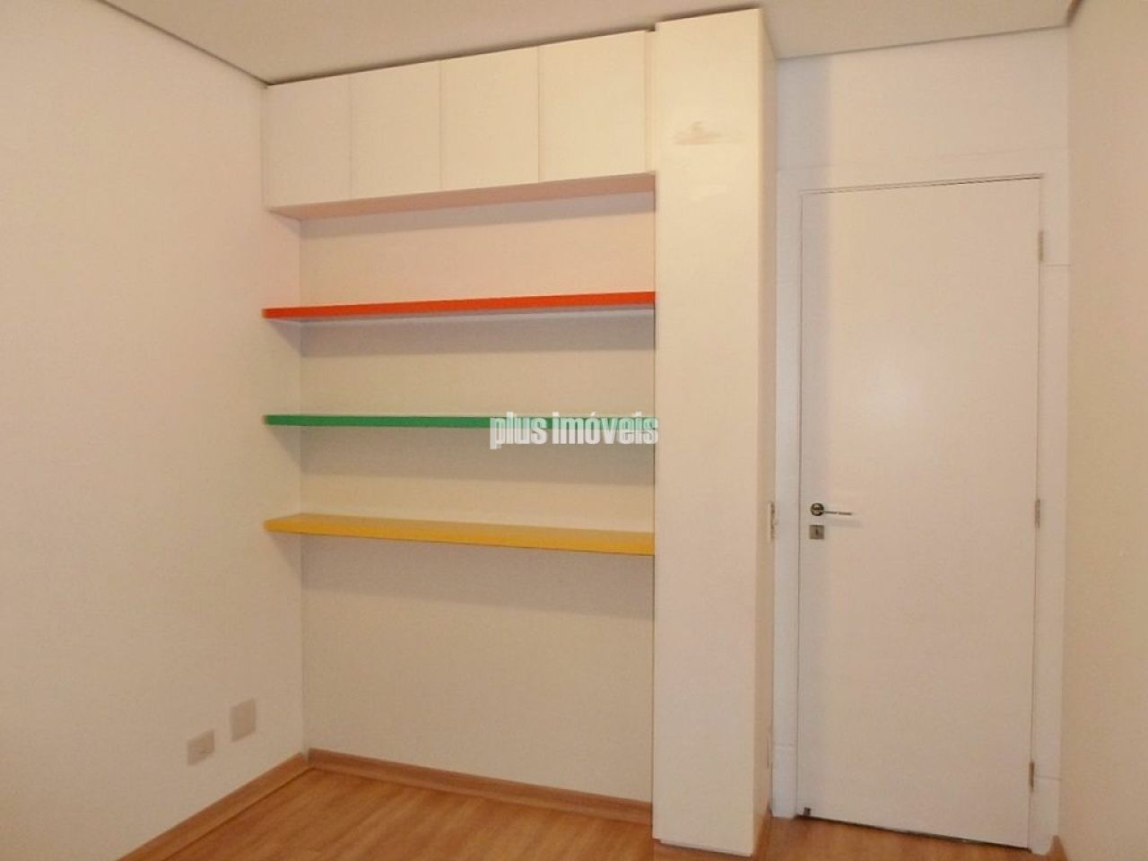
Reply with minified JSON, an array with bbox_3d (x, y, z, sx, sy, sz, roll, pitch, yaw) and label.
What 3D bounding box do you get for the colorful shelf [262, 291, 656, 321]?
[{"bbox_3d":[-0.395,-0.410,2.829,1.425,0.034,0.215,1,2,19],"label":"colorful shelf"}]

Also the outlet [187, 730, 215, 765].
[{"bbox_3d":[-1.210,1.034,2.701,0.010,0.074,0.113,1,2,21],"label":"outlet"}]

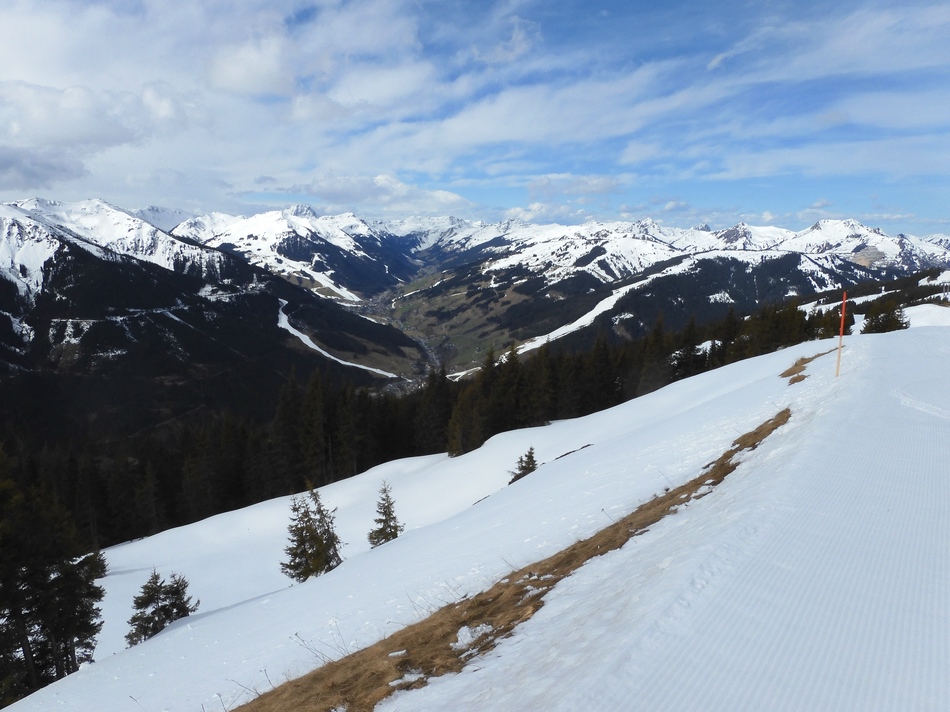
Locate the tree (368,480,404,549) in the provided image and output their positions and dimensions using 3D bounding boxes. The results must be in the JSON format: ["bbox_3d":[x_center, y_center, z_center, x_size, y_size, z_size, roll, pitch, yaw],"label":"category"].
[{"bbox_3d":[-2.519,4.479,18.536,1.060,2.047,1.007,-1,10,-8],"label":"tree"}]

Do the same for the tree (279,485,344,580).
[{"bbox_3d":[-4.041,4.381,16.276,1.487,2.738,1.264,-3,10,-15],"label":"tree"}]

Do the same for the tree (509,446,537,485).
[{"bbox_3d":[1.834,4.078,24.899,1.131,1.366,0.962,1,10,4],"label":"tree"}]

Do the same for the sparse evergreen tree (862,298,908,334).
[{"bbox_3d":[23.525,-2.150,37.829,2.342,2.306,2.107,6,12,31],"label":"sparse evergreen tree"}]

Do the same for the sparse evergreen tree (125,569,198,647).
[{"bbox_3d":[-6.460,5.131,13.568,1.377,1.709,1.101,-5,11,-27],"label":"sparse evergreen tree"}]

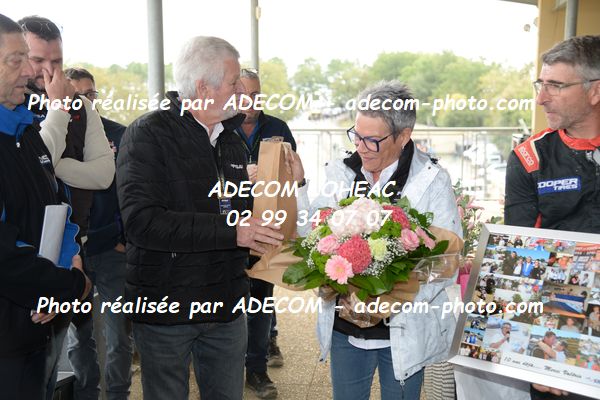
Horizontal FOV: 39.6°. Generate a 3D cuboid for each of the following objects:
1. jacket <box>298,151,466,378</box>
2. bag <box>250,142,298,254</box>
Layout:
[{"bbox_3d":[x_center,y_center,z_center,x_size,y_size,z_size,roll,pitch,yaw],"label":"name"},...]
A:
[{"bbox_3d":[0.232,0.175,2.400,0.500,0.660,0.380,3,8,22],"label":"jacket"},{"bbox_3d":[-0.071,-0.003,2.320,0.100,0.330,0.085,7,8,38],"label":"bag"}]

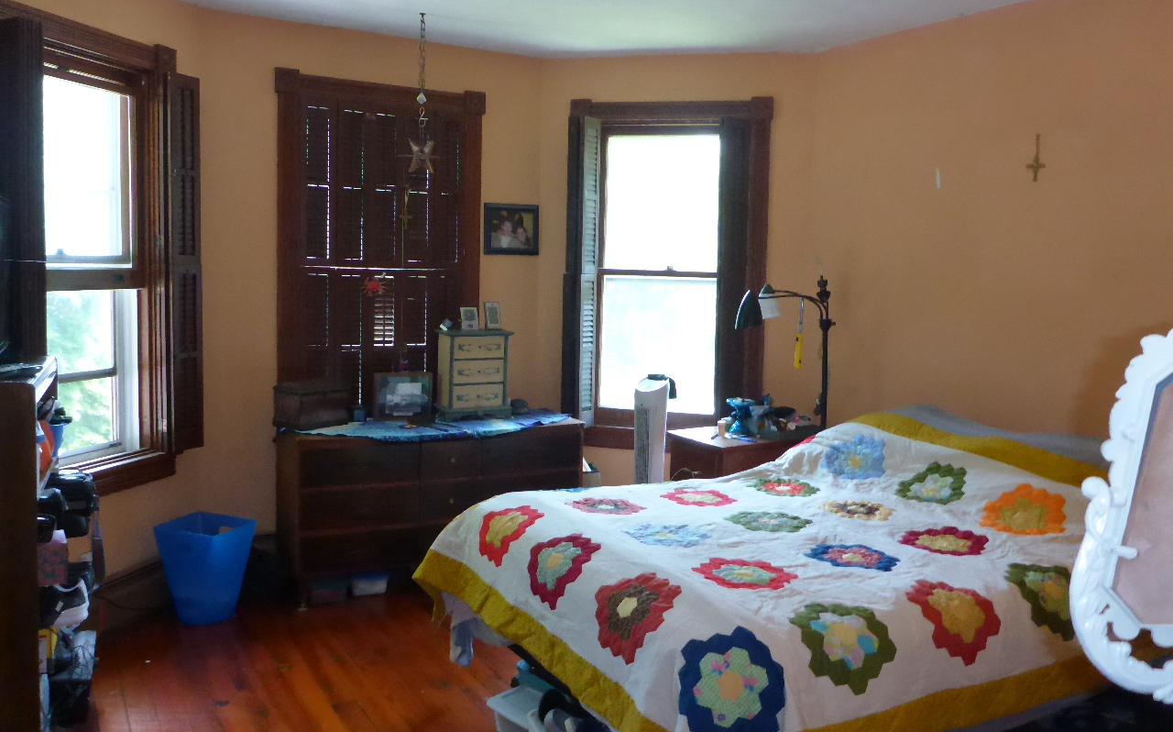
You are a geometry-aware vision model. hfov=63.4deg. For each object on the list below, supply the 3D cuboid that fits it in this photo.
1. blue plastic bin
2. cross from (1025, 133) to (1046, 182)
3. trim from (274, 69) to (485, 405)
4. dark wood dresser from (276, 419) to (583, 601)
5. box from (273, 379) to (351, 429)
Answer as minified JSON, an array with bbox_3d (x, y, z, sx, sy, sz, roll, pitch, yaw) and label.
[{"bbox_3d":[-1.673,0.901,4.186,0.325,0.415,0.290,3,5,22],"label":"blue plastic bin"},{"bbox_3d":[1.899,-0.876,4.002,0.015,0.196,0.092,-2,6,-32],"label":"cross"},{"bbox_3d":[-1.041,-0.521,4.949,1.099,1.898,0.090,-1,6,-27],"label":"trim"},{"bbox_3d":[-0.778,0.682,4.843,1.457,0.777,0.490,-1,6,-27],"label":"dark wood dresser"},{"bbox_3d":[-1.343,0.193,4.711,0.275,0.195,0.270,-3,6,-38],"label":"box"}]

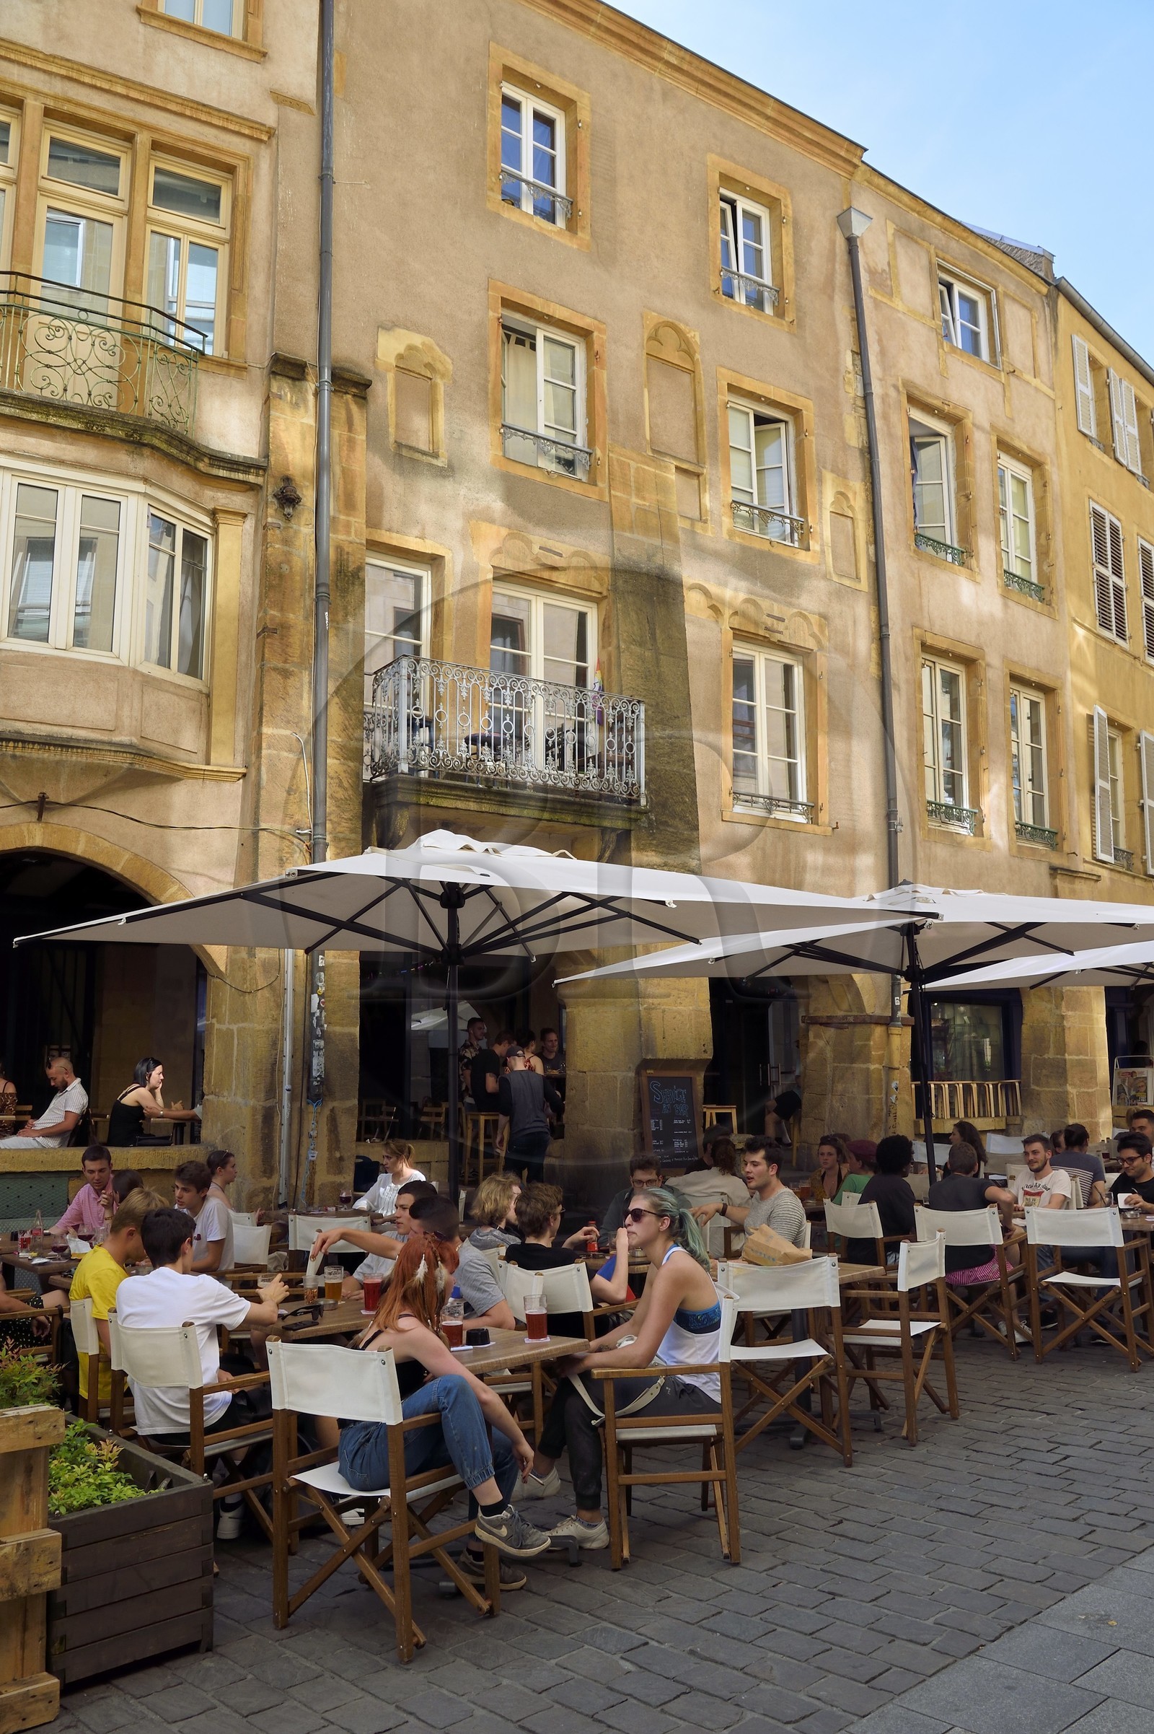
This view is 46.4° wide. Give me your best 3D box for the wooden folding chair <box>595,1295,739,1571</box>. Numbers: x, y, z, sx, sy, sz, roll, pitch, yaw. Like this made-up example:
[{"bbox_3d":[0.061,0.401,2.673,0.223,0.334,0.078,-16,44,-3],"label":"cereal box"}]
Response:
[{"bbox_3d":[0.291,1.996,4.914,0.513,0.865,0.575,-1,-10,-6],"label":"wooden folding chair"}]

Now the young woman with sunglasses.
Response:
[{"bbox_3d":[0.175,1.845,5.020,0.740,1.280,0.480,-1,-10,-1],"label":"young woman with sunglasses"}]

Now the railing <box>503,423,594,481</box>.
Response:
[{"bbox_3d":[-0.300,-4.272,13.870,1.120,0.310,0.110,6,-12,-35],"label":"railing"}]

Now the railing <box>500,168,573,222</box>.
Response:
[{"bbox_3d":[-0.390,-6.538,13.146,0.880,0.250,0.080,6,-12,-34],"label":"railing"}]

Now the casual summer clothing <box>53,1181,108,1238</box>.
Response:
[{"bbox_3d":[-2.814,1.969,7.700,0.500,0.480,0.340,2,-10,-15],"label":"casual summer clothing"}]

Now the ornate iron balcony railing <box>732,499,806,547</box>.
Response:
[{"bbox_3d":[2.145,-3.850,15.054,1.061,0.276,0.080,6,-12,-34],"label":"ornate iron balcony railing"}]

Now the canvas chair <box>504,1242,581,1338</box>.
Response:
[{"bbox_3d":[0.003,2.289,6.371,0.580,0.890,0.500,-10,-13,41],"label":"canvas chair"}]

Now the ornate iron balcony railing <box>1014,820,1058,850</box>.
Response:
[{"bbox_3d":[6.173,-0.426,18.058,0.970,0.270,0.110,7,-13,-38],"label":"ornate iron balcony railing"}]

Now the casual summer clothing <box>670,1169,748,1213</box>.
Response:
[{"bbox_3d":[0.794,2.088,8.100,0.470,0.580,0.320,-5,-10,22],"label":"casual summer clothing"}]

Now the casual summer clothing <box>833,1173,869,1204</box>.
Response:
[{"bbox_3d":[1.910,2.297,9.200,0.420,0.480,0.300,8,-13,-44],"label":"casual summer clothing"}]

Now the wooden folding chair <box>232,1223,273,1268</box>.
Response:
[{"bbox_3d":[-2.016,2.419,7.370,0.570,0.870,0.480,-10,-13,39],"label":"wooden folding chair"}]

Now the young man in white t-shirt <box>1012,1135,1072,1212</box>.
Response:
[{"bbox_3d":[2.906,2.296,8.397,0.550,1.227,0.800,-10,-12,37],"label":"young man in white t-shirt"}]

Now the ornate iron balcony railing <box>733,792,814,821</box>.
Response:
[{"bbox_3d":[2.277,-0.681,15.494,1.265,0.200,0.090,6,-11,-35],"label":"ornate iron balcony railing"}]

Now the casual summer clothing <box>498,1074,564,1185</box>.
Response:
[{"bbox_3d":[-0.486,2.806,14.000,0.620,1.380,0.380,0,-9,-5],"label":"casual summer clothing"}]

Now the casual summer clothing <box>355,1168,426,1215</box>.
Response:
[{"bbox_3d":[-1.290,2.347,9.400,0.480,0.500,0.340,-7,-11,34],"label":"casual summer clothing"}]

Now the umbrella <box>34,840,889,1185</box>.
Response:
[{"bbox_3d":[-0.703,1.361,7.645,3.900,3.162,3.900,6,-12,-36],"label":"umbrella"}]

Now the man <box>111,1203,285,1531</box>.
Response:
[{"bbox_3d":[-1.330,1.870,5.000,0.540,1.240,0.780,-10,-13,42],"label":"man"}]

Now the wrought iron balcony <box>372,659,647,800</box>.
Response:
[{"bbox_3d":[-0.648,-1.195,12.999,2.723,1.080,0.720,6,-11,-35],"label":"wrought iron balcony"}]

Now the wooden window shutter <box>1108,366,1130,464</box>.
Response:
[{"bbox_3d":[8.384,-6.931,20.842,0.050,1.480,0.460,-10,-14,42],"label":"wooden window shutter"}]

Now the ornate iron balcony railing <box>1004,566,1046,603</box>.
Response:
[{"bbox_3d":[5.979,-3.734,17.979,0.889,0.233,0.080,7,-13,-37],"label":"ornate iron balcony railing"}]

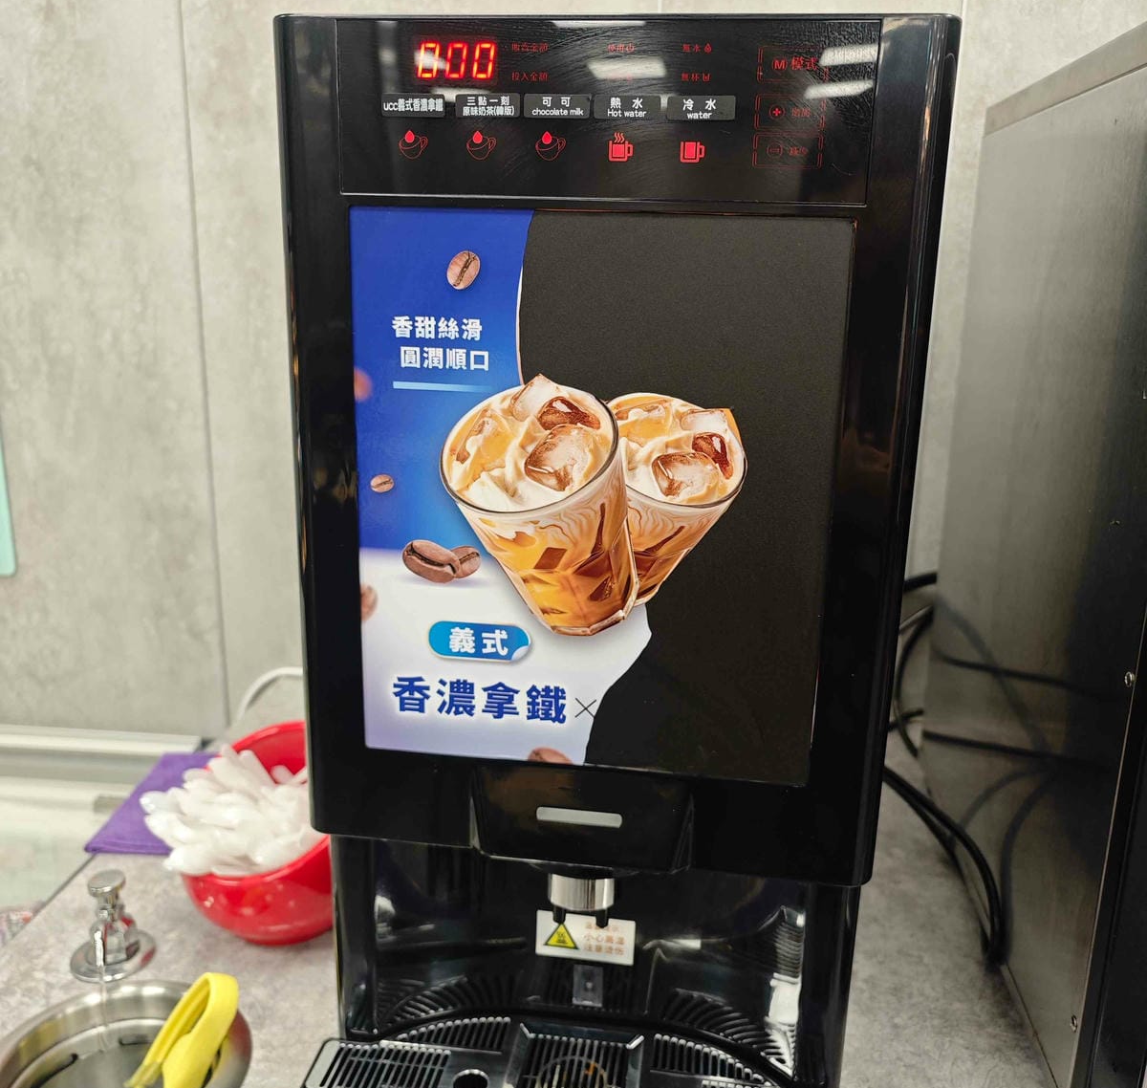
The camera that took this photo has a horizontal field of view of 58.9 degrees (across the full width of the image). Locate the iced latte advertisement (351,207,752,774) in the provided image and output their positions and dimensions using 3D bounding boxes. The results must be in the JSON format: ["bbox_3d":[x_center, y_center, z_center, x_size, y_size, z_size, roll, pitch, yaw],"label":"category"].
[{"bbox_3d":[-0.012,-0.019,0.501,0.193,0.275,0.002,3,14,7],"label":"iced latte advertisement"}]

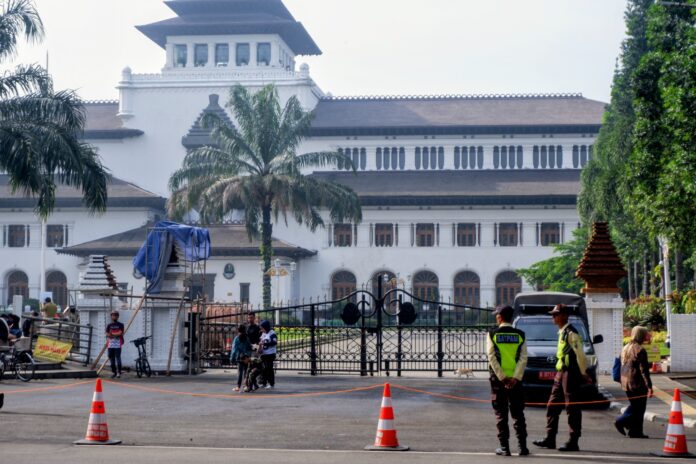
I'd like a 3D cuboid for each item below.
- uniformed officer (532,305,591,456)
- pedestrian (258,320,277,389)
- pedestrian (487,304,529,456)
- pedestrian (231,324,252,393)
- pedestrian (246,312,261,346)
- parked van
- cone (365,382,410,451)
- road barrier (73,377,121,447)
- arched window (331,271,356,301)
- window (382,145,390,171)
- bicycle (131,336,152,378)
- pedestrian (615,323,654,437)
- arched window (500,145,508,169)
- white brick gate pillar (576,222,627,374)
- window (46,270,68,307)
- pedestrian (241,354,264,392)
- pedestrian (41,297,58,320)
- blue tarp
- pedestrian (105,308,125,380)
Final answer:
[{"bbox_3d":[2.517,1.712,15.500,0.570,1.710,0.500,1,-4,-7],"label":"uniformed officer"},{"bbox_3d":[-1.760,2.672,28.750,0.350,1.480,0.440,2,-4,-25],"label":"pedestrian"},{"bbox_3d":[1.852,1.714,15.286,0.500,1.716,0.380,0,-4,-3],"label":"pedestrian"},{"bbox_3d":[-2.288,2.688,28.335,0.480,1.385,0.380,-2,-5,37],"label":"pedestrian"},{"bbox_3d":[-2.182,2.682,30.292,0.460,1.660,0.320,-1,-4,23],"label":"pedestrian"},{"bbox_3d":[3.985,2.225,25.888,1.750,2.070,4.800,0,-4,8],"label":"parked van"},{"bbox_3d":[0.463,2.206,15.760,0.480,0.775,0.480,0,-4,7],"label":"cone"},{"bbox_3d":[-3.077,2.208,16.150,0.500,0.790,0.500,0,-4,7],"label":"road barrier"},{"bbox_3d":[-0.326,5.215,115.800,2.250,3.500,0.350,0,-4,7],"label":"arched window"},{"bbox_3d":[3.851,-7.228,129.800,0.560,2.200,0.250,0,-4,7],"label":"window"},{"bbox_3d":[-5.288,3.192,33.667,0.570,1.050,1.500,0,-4,5],"label":"bicycle"},{"bbox_3d":[3.836,2.002,17.661,0.500,1.500,0.500,1,-4,-21],"label":"pedestrian"},{"bbox_3d":[14.312,-6.799,120.300,0.560,2.080,0.250,0,-4,7],"label":"arched window"},{"bbox_3d":[6.518,1.710,33.800,1.220,3.880,1.220,0,-4,7],"label":"white brick gate pillar"},{"bbox_3d":[-26.445,5.225,119.465,2.100,3.451,0.400,0,-4,7],"label":"window"},{"bbox_3d":[-2.053,2.971,27.971,0.600,0.800,0.500,3,-5,-41],"label":"pedestrian"},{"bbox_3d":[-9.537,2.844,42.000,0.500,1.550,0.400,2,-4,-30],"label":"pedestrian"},{"bbox_3d":[-4.726,0.683,35.200,1.900,1.950,1.500,0,-4,7],"label":"blue tarp"},{"bbox_3d":[-5.913,2.845,33.368,0.500,1.672,0.340,1,-4,-6],"label":"pedestrian"}]

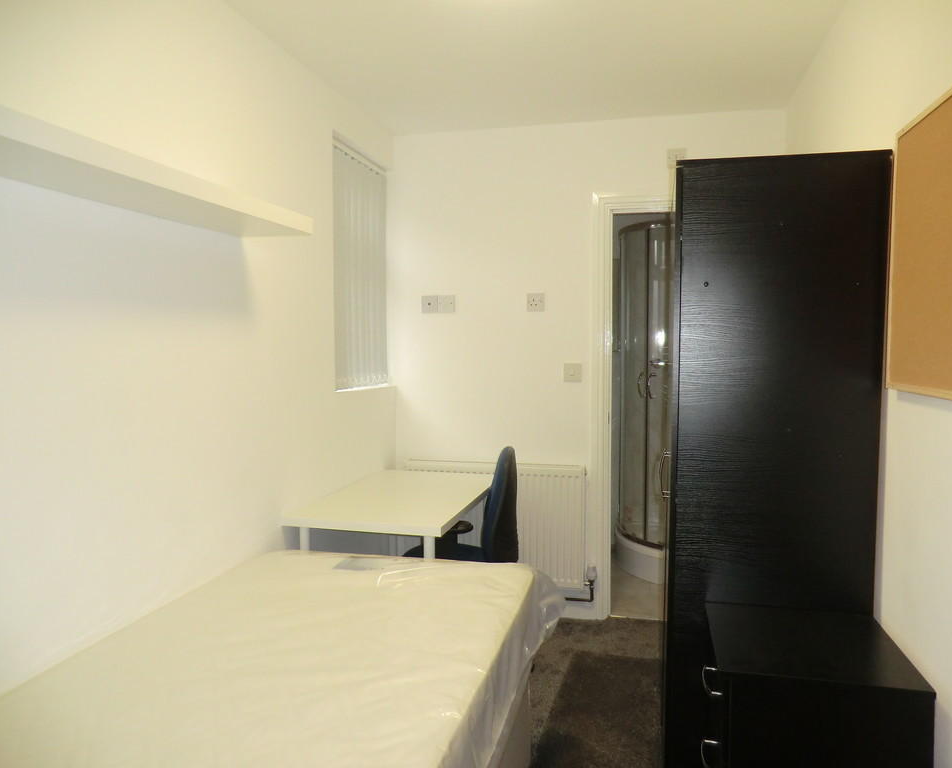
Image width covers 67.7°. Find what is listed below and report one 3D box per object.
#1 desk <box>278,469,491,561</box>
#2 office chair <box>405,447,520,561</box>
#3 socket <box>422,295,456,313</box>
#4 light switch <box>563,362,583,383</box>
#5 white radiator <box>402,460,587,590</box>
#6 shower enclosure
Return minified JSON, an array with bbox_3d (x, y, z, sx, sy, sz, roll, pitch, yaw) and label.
[{"bbox_3d":[-0.297,0.827,2.976,0.590,0.753,0.975,1,4,14],"label":"desk"},{"bbox_3d":[-0.099,0.728,2.989,0.600,0.950,0.600,1,4,8],"label":"office chair"},{"bbox_3d":[-0.189,-0.401,3.590,0.175,0.089,0.014,1,4,14],"label":"socket"},{"bbox_3d":[0.471,-0.053,3.434,0.086,0.086,0.012,1,3,14],"label":"light switch"},{"bbox_3d":[0.080,0.680,3.525,0.910,0.585,0.100,1,4,14],"label":"white radiator"},{"bbox_3d":[1.248,0.105,4.334,0.820,2.030,0.820,1,4,14],"label":"shower enclosure"}]

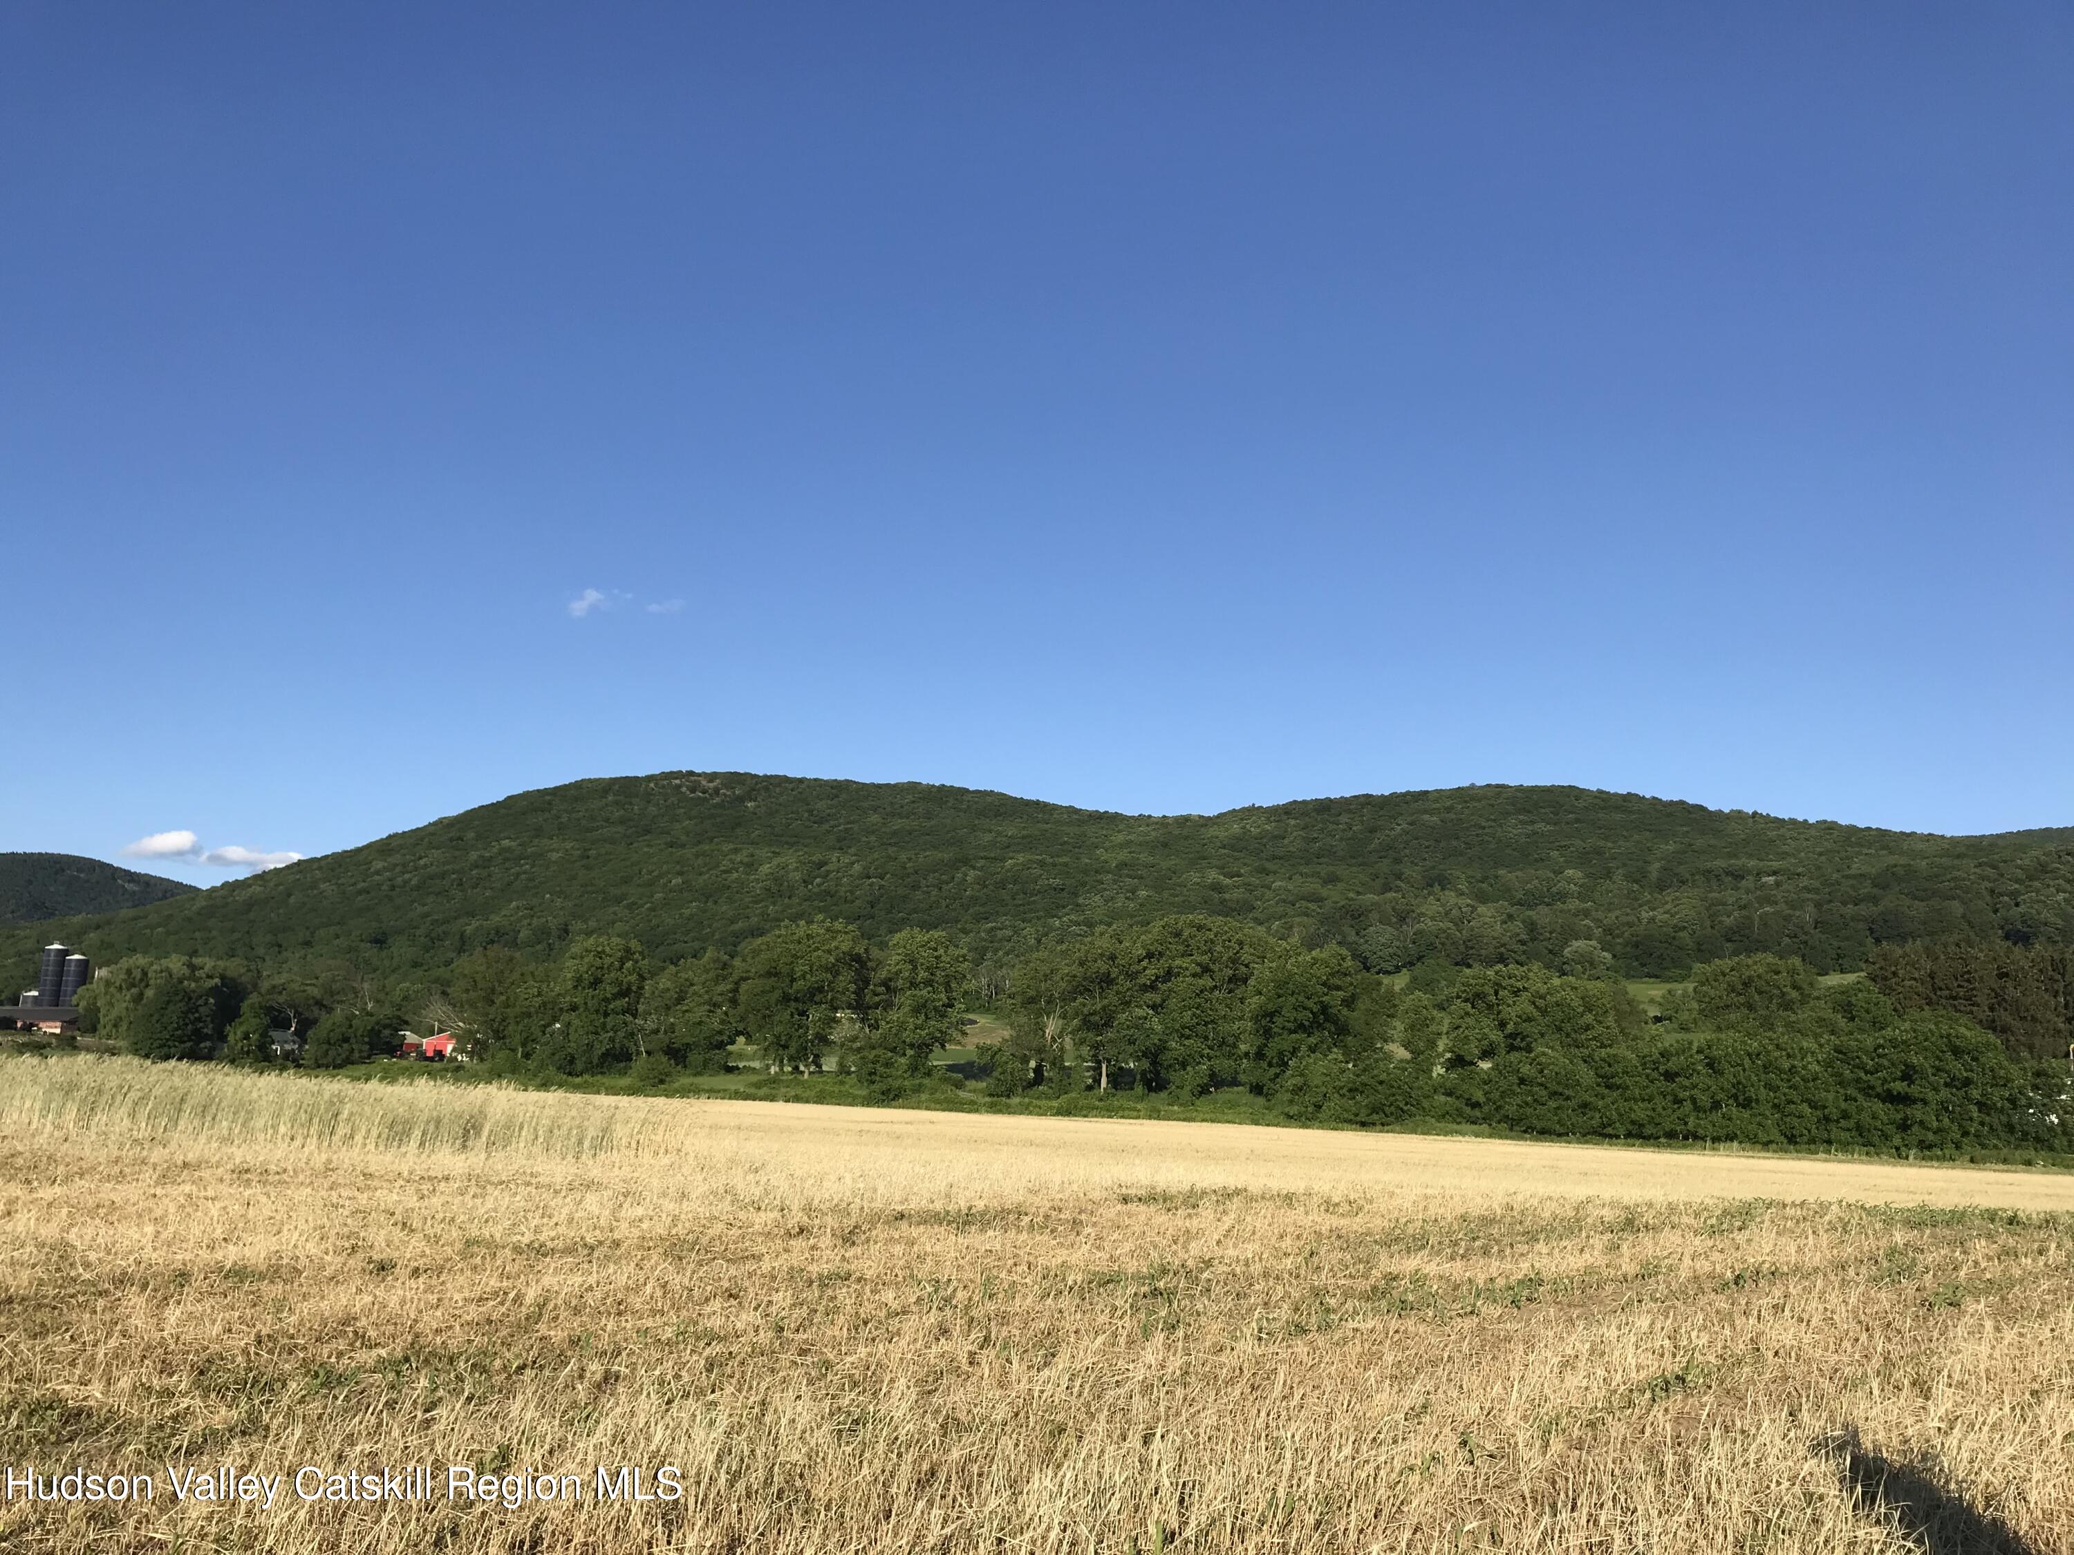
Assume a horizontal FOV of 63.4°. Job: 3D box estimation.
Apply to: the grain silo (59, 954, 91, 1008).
[{"bbox_3d":[-276.090,61.470,480.390,6.100,21.500,6.100,8,-11,-29],"label":"grain silo"}]

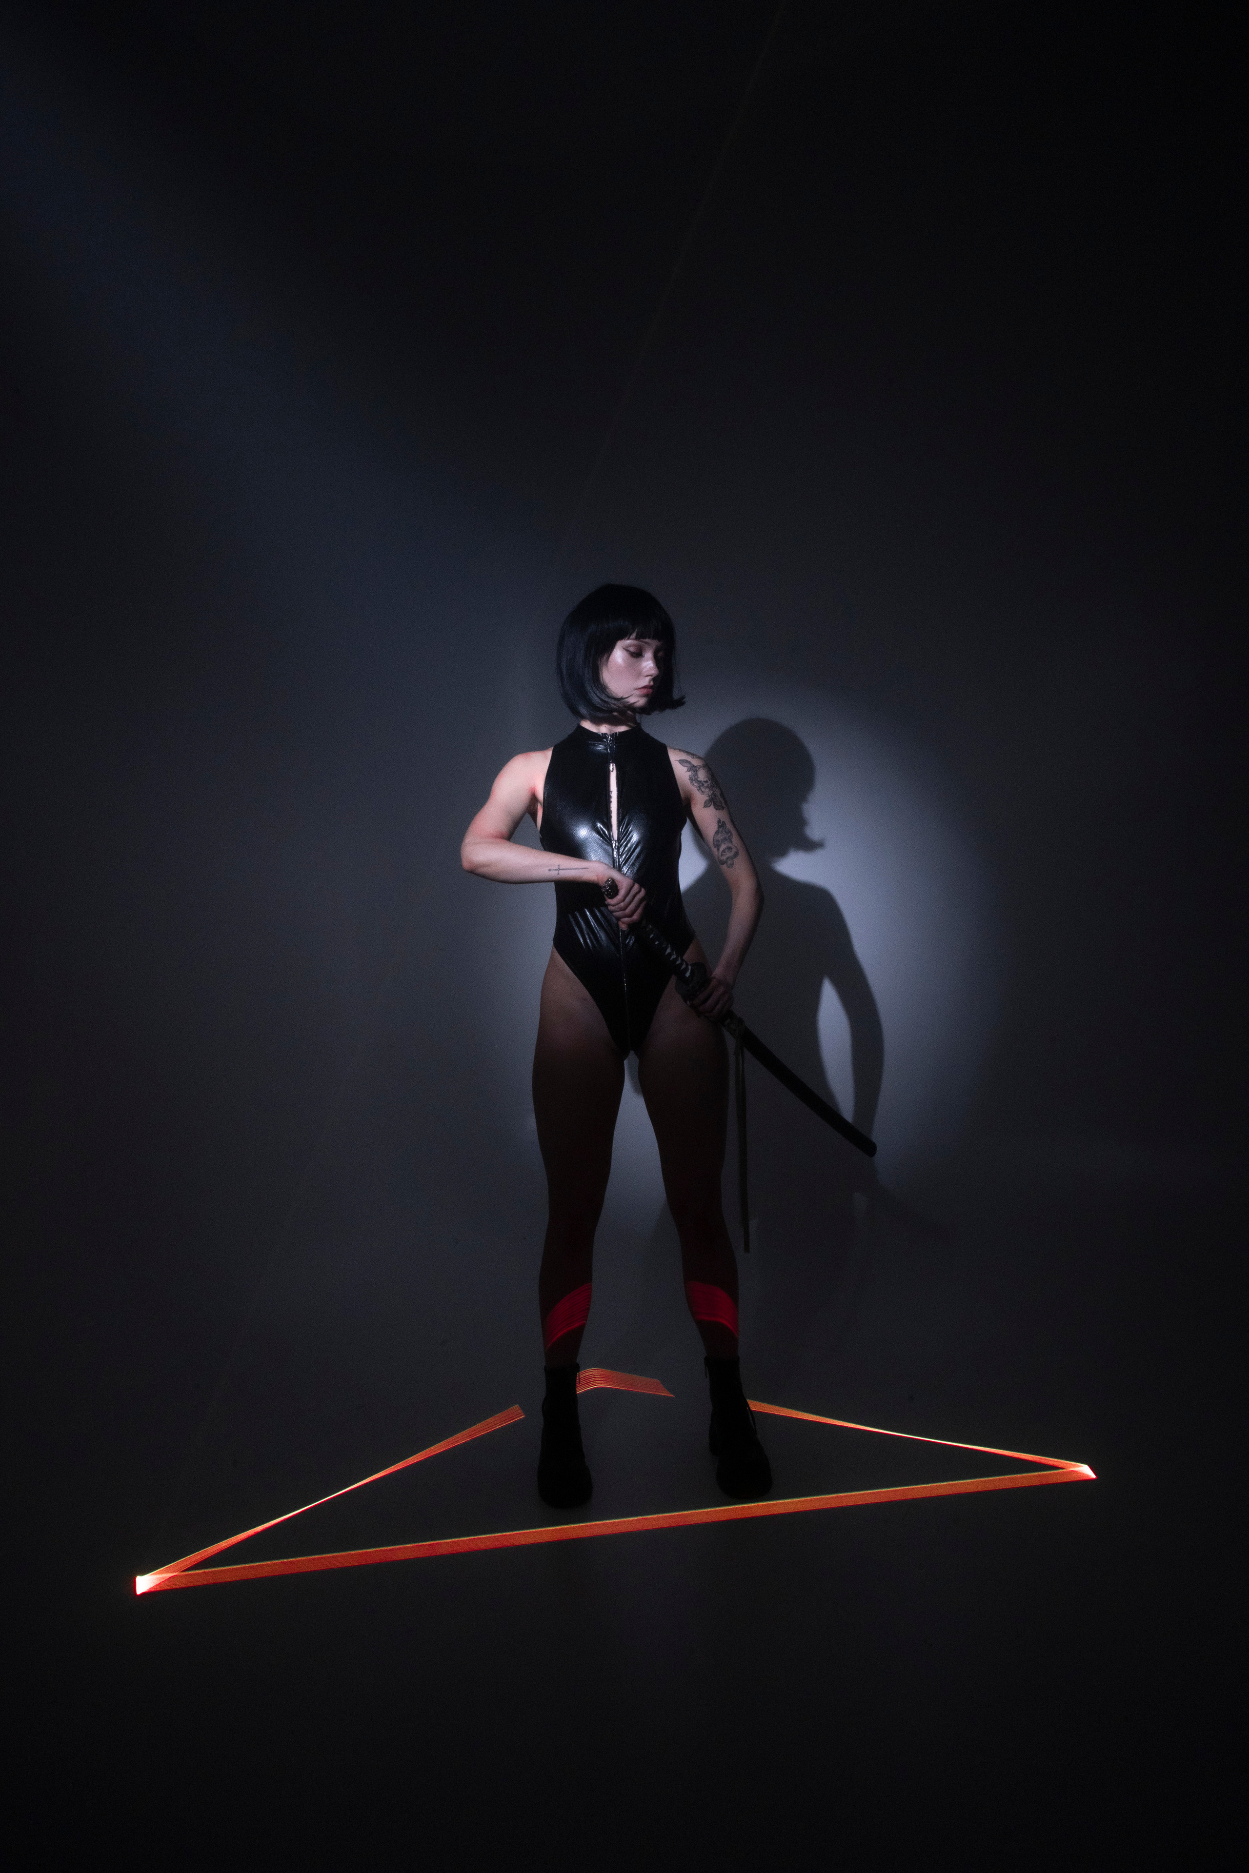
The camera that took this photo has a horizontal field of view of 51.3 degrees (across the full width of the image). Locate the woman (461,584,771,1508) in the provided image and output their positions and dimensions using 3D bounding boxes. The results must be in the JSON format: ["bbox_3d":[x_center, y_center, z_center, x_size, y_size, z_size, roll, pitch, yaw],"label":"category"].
[{"bbox_3d":[-0.008,0.178,2.480,0.570,1.700,0.360,-2,1,-3],"label":"woman"}]

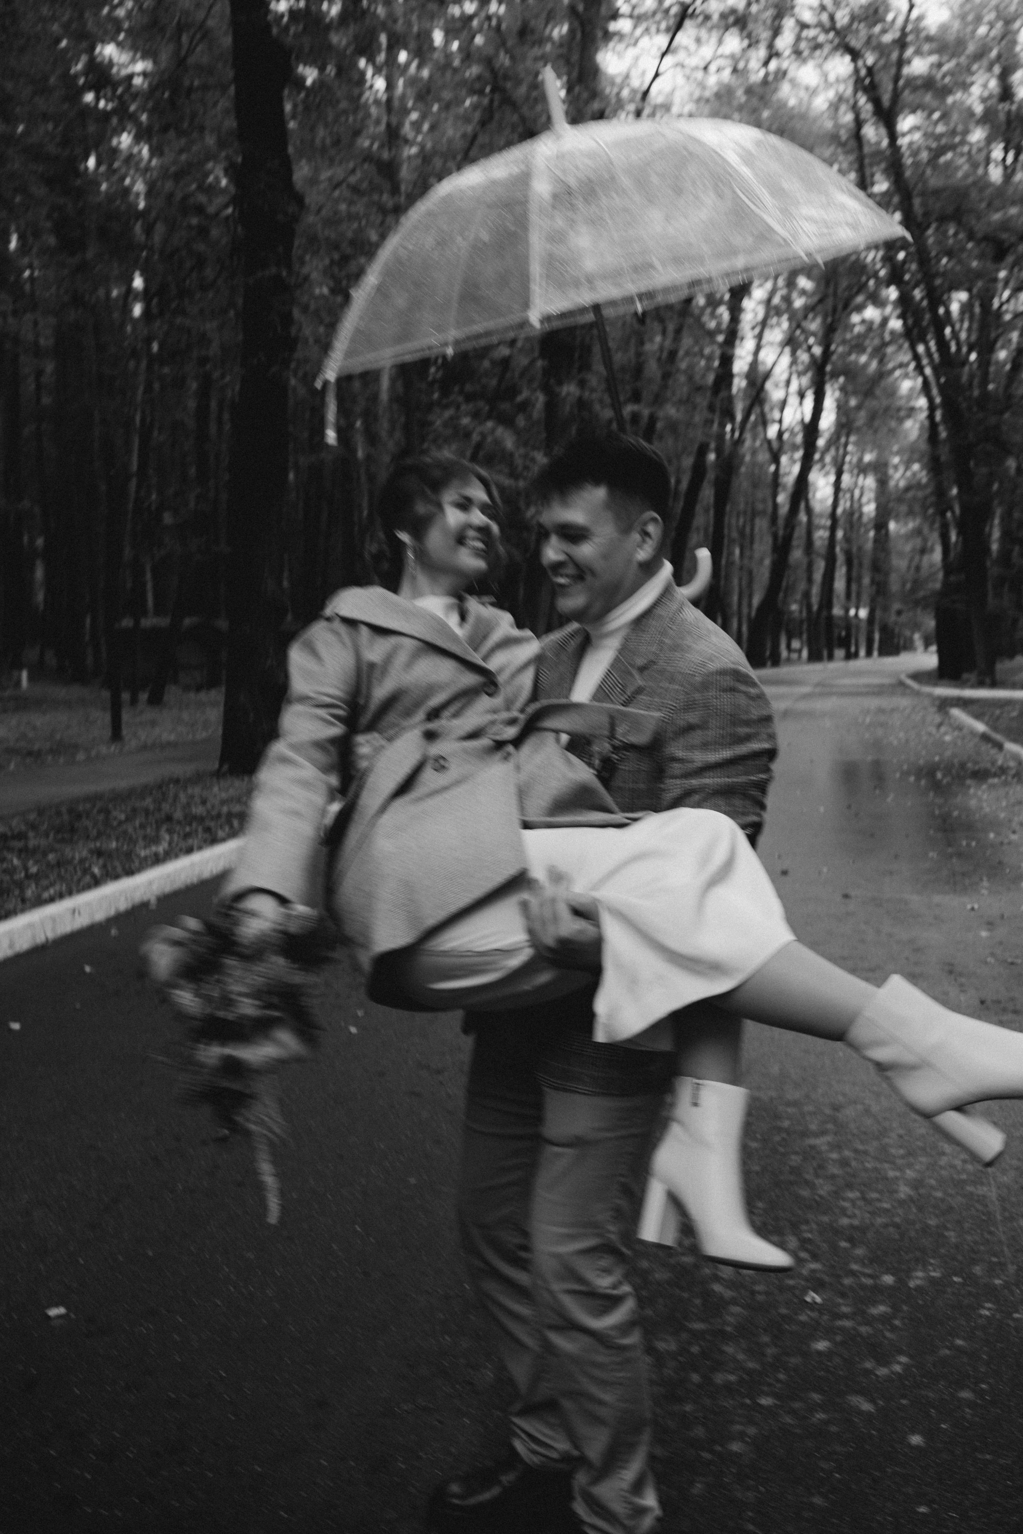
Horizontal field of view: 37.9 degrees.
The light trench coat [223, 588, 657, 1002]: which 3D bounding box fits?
[{"bbox_3d":[-0.102,0.044,2.140,0.480,0.590,0.430,-3,5,-38],"label":"light trench coat"}]

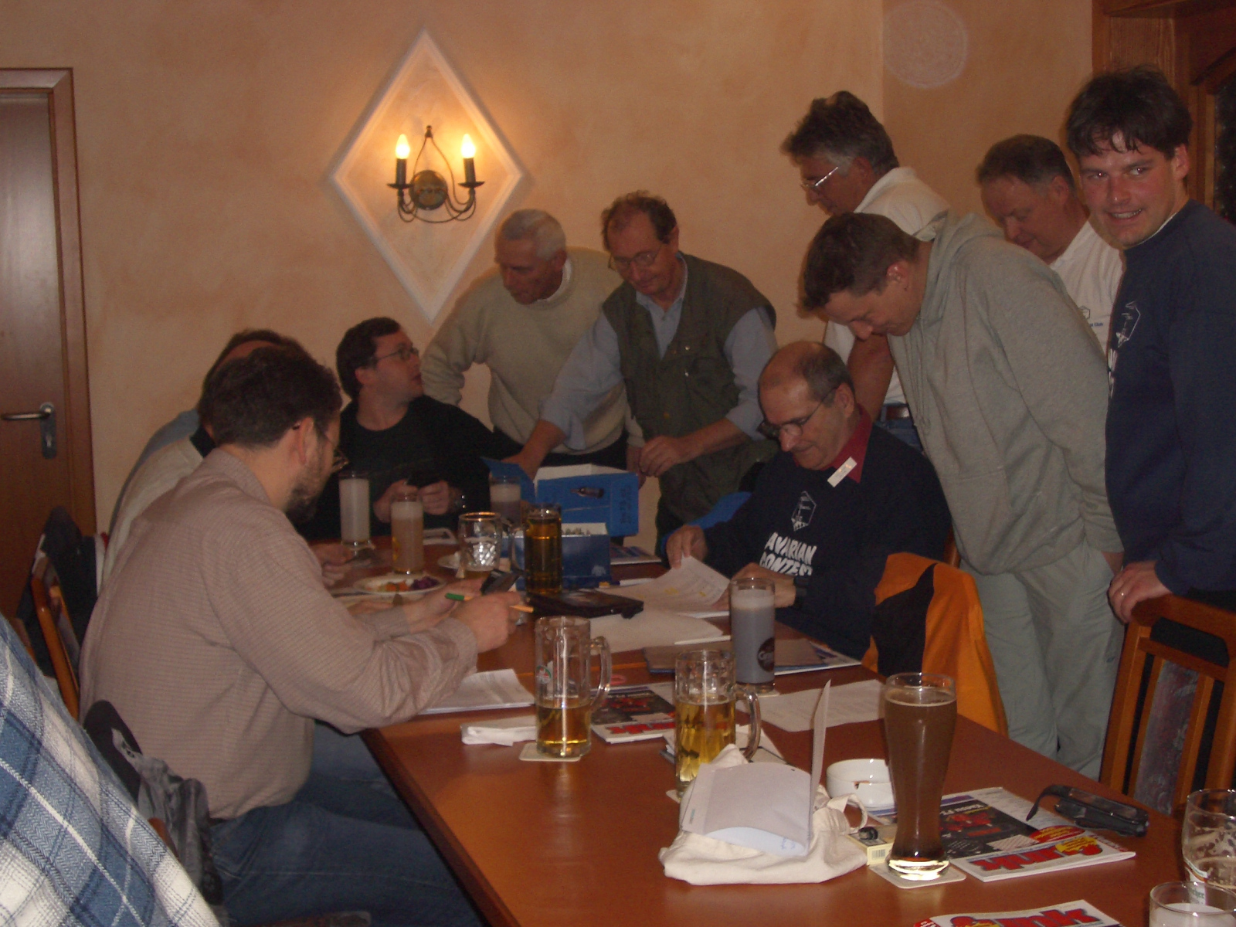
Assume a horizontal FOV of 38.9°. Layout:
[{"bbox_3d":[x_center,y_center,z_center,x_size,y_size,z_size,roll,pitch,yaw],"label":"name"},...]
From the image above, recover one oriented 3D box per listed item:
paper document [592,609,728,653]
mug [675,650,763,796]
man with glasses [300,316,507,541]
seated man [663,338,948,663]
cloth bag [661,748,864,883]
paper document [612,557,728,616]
[{"bbox_3d":[0.055,0.330,3.502,0.295,0.018,0.250,-4,7,-22],"label":"paper document"},{"bbox_3d":[0.144,0.364,2.438,0.128,0.193,0.086,1,7,18],"label":"mug"},{"bbox_3d":[-0.556,0.271,4.833,0.620,1.343,0.750,-2,7,-9],"label":"man with glasses"},{"bbox_3d":[0.351,0.407,3.632,0.700,1.324,0.660,-4,7,-25],"label":"seated man"},{"bbox_3d":[0.184,0.440,2.222,0.265,0.090,0.290,-1,7,3],"label":"cloth bag"},{"bbox_3d":[0.104,0.260,3.857,0.210,0.070,0.297,-3,7,-18],"label":"paper document"}]

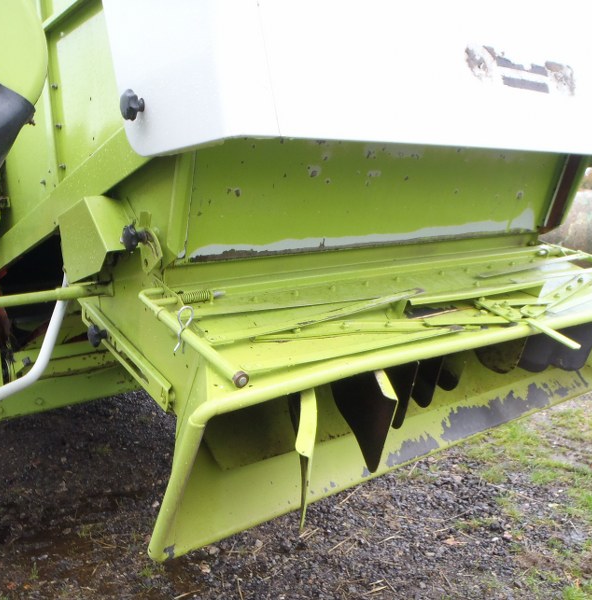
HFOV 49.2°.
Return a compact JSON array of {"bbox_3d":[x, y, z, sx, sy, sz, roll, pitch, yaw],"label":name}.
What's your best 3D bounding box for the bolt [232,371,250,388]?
[{"bbox_3d":[-0.087,0.127,1.030,0.023,0.023,0.015,-8,24,-38],"label":"bolt"}]

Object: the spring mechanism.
[{"bbox_3d":[-0.202,-0.007,1.340,0.088,0.026,0.026,-8,13,-38],"label":"spring mechanism"}]

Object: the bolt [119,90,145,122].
[{"bbox_3d":[-0.303,-0.362,1.200,0.036,0.057,0.057,-8,13,-38],"label":"bolt"}]

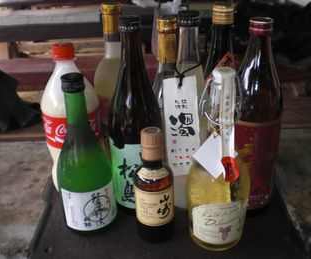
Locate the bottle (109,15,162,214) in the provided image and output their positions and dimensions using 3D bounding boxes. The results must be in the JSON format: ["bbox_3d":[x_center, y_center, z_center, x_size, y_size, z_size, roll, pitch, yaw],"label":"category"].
[{"bbox_3d":[-0.029,-0.014,0.575,0.081,0.302,0.081,2,28,8],"label":"bottle"}]

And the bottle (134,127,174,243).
[{"bbox_3d":[-0.002,0.077,0.539,0.057,0.171,0.057,-4,27,-3],"label":"bottle"}]

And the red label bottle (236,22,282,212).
[{"bbox_3d":[0.148,-0.016,0.576,0.084,0.294,0.084,13,31,27],"label":"red label bottle"}]

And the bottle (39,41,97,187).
[{"bbox_3d":[-0.133,-0.010,0.621,0.090,0.260,0.090,-1,27,1],"label":"bottle"}]

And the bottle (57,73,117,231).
[{"bbox_3d":[-0.105,0.037,0.551,0.080,0.238,0.080,-15,30,-23],"label":"bottle"}]

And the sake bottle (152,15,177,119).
[{"bbox_3d":[0.023,-0.046,0.651,0.077,0.286,0.077,-1,27,2],"label":"sake bottle"}]

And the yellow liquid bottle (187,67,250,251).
[{"bbox_3d":[0.087,0.043,0.512,0.082,0.251,0.082,-3,27,-3],"label":"yellow liquid bottle"}]

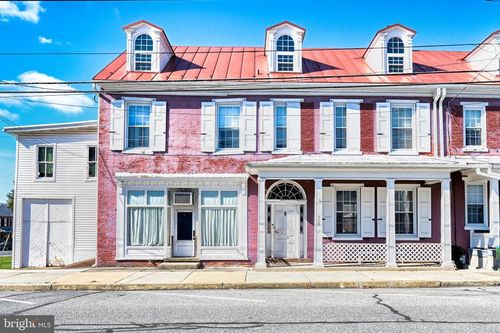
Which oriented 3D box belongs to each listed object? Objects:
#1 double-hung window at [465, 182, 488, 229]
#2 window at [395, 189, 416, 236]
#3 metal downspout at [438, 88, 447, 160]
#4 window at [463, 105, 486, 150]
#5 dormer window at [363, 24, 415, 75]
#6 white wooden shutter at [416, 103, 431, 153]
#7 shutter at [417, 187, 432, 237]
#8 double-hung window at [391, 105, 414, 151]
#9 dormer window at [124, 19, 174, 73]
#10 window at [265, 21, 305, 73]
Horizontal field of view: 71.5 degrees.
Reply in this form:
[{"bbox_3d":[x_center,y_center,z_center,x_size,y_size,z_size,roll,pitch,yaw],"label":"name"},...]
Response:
[{"bbox_3d":[9.034,1.544,13.906,0.955,1.889,0.150,0,-1,-2],"label":"double-hung window"},{"bbox_3d":[6.095,1.801,13.816,1.003,1.935,0.150,0,-1,-2],"label":"window"},{"bbox_3d":[7.585,-1.665,13.691,0.130,2.716,0.330,0,-1,-2],"label":"metal downspout"},{"bbox_3d":[9.001,-1.551,13.970,0.947,1.866,0.150,0,-1,-2],"label":"window"},{"bbox_3d":[6.015,-4.790,15.428,1.625,2.072,2.300,0,-1,-2],"label":"dormer window"},{"bbox_3d":[6.899,-1.540,13.809,0.544,1.971,0.050,0,-1,-2],"label":"white wooden shutter"},{"bbox_3d":[6.914,1.820,13.739,0.562,2.002,0.050,0,-1,-2],"label":"shutter"},{"bbox_3d":[6.082,-1.562,13.886,0.976,1.895,0.150,0,-1,-2],"label":"double-hung window"},{"bbox_3d":[-4.301,-4.811,15.131,1.638,2.110,2.300,0,-1,-2],"label":"dormer window"},{"bbox_3d":[1.415,-4.858,15.296,1.677,2.156,2.300,0,-1,-2],"label":"window"}]

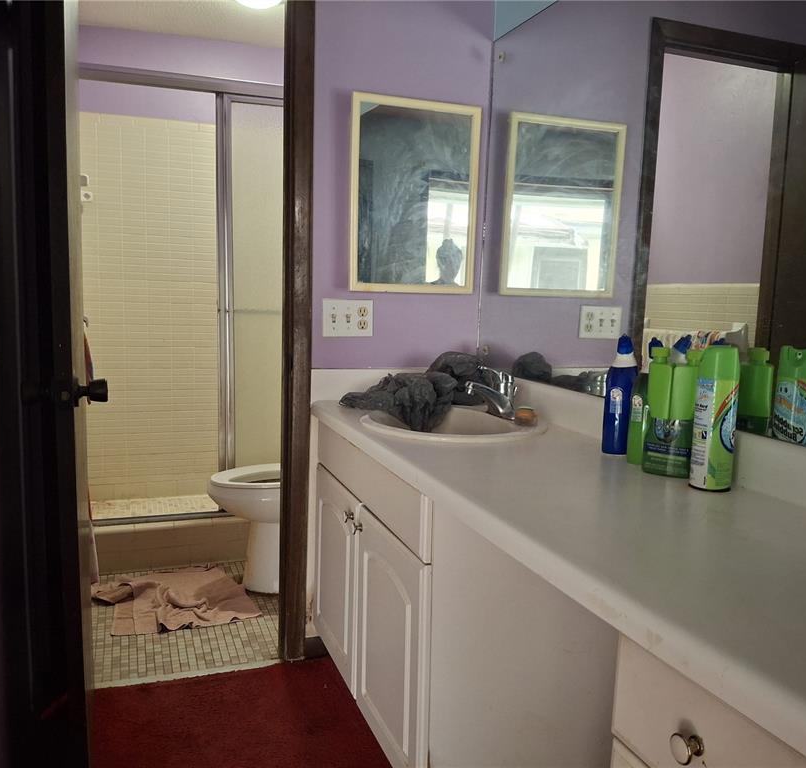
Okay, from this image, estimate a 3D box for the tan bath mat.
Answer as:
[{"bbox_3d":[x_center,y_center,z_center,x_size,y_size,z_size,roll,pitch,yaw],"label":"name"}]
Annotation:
[{"bbox_3d":[-0.856,0.770,2.757,0.564,0.050,0.525,-1,8,-21],"label":"tan bath mat"}]

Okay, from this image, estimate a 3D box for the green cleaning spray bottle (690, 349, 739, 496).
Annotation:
[{"bbox_3d":[0.567,0.062,1.343,0.069,0.257,0.069,4,8,20],"label":"green cleaning spray bottle"}]

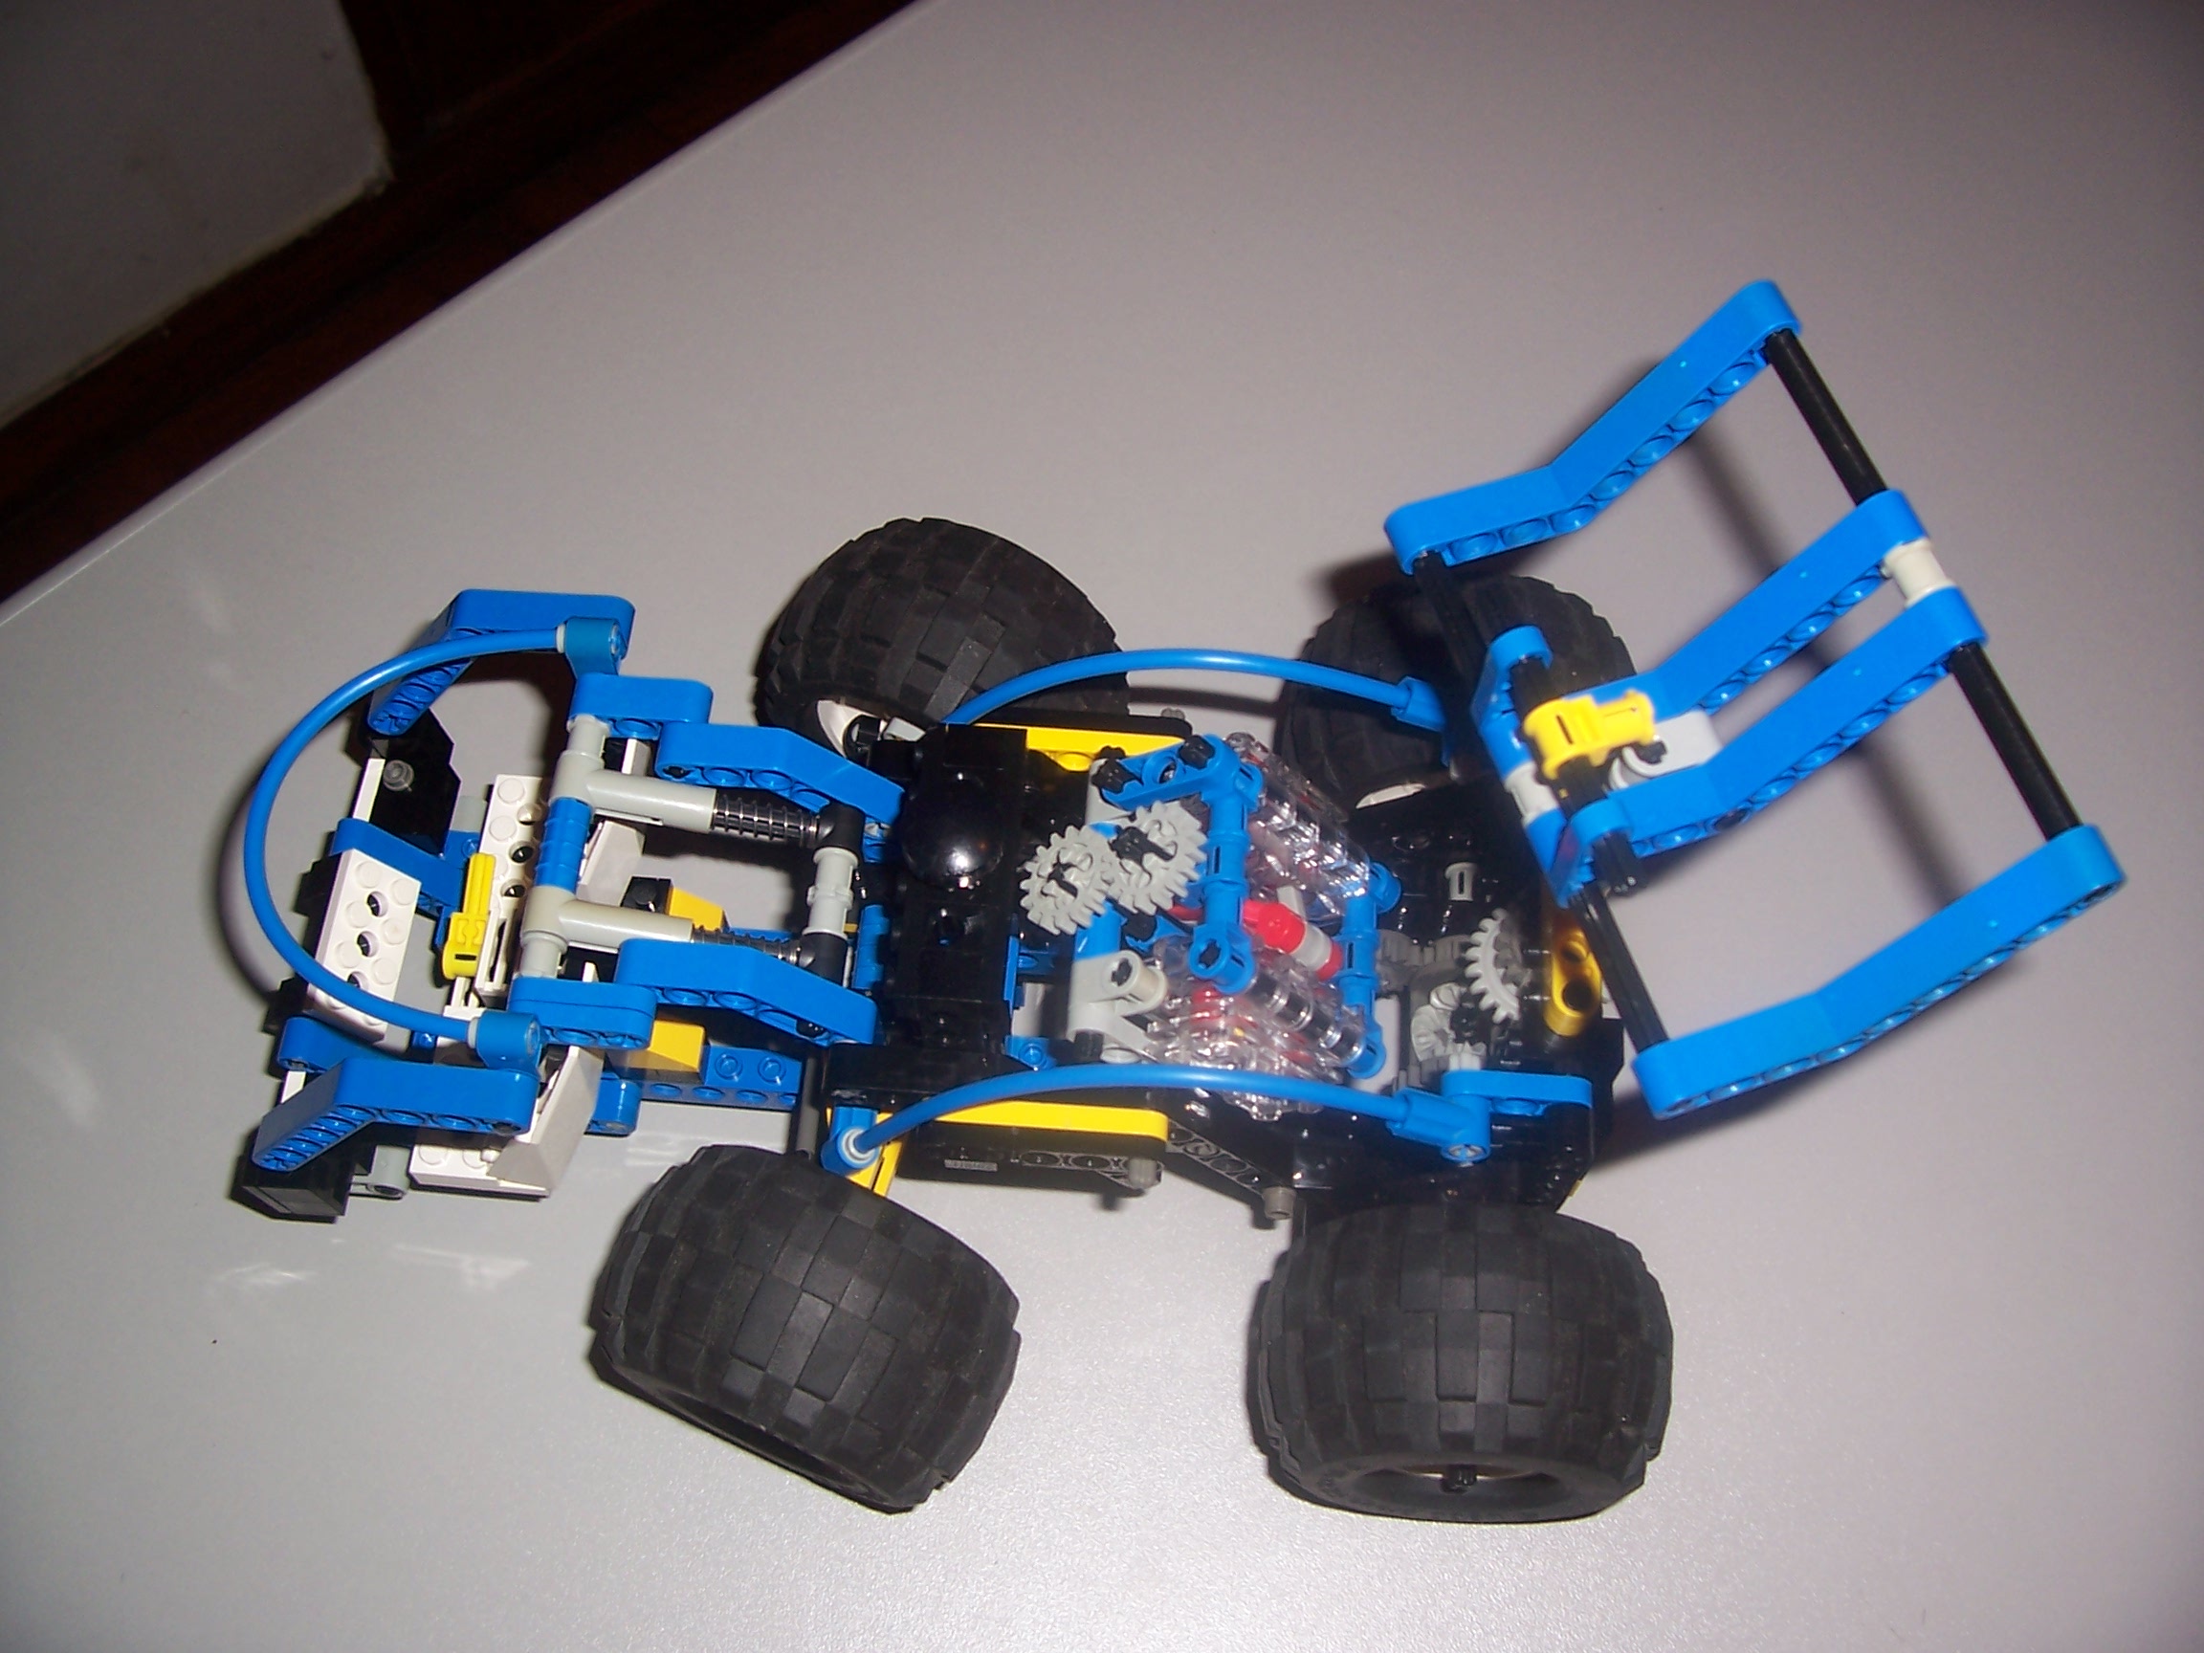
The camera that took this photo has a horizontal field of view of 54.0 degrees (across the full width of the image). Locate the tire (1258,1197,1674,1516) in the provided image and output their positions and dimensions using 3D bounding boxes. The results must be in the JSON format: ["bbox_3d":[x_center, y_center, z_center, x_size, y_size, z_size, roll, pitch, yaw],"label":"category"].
[{"bbox_3d":[0.057,0.088,0.351,0.069,0.069,0.040,2,63,4],"label":"tire"}]

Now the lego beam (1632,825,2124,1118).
[{"bbox_3d":[0.099,0.020,0.276,0.065,0.021,0.008,-32,63,24],"label":"lego beam"}]

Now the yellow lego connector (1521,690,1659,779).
[{"bbox_3d":[0.064,-0.012,0.287,0.017,0.008,0.008,-17,65,-6],"label":"yellow lego connector"}]

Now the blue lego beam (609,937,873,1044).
[{"bbox_3d":[-0.055,0.026,0.345,0.043,0.016,0.008,16,61,-21],"label":"blue lego beam"}]

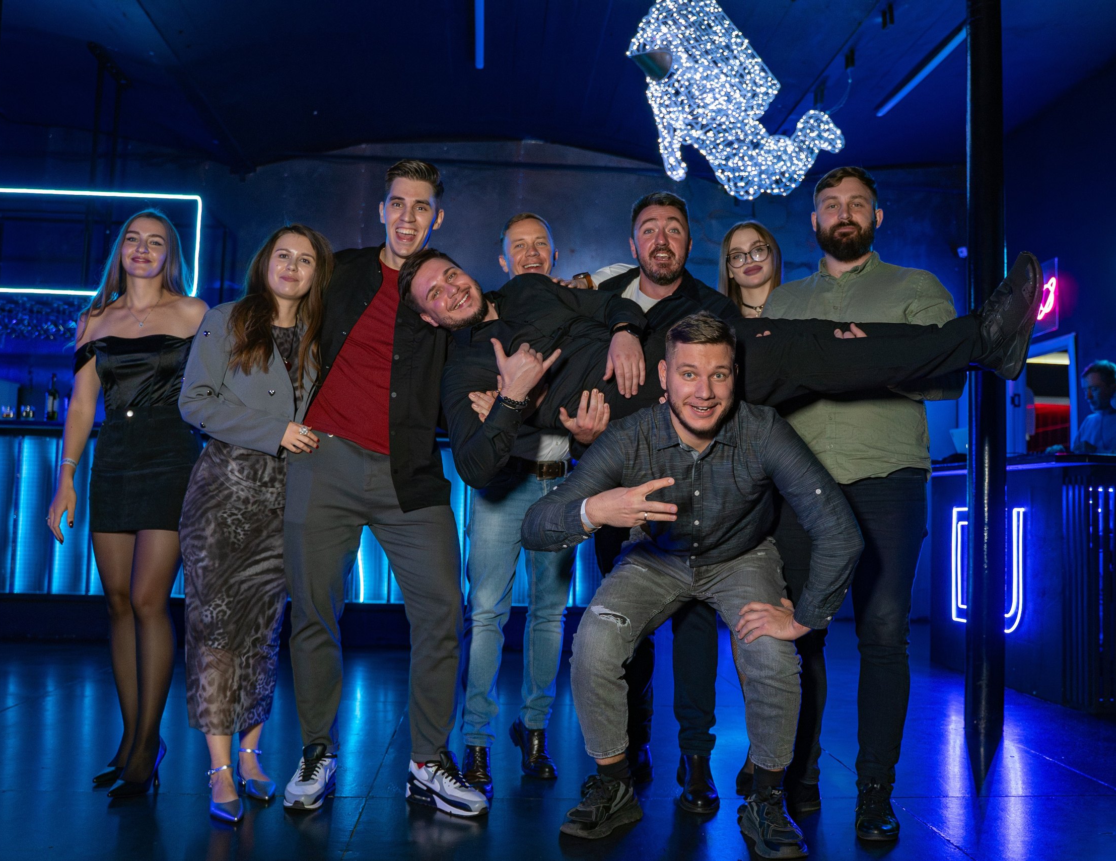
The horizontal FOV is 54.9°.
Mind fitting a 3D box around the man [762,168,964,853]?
[{"bbox_3d":[0.875,0.162,3.127,0.620,1.900,0.460,1,-4,12],"label":"man"}]

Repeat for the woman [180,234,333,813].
[{"bbox_3d":[-0.880,0.227,3.103,0.480,1.670,0.380,3,-5,-23],"label":"woman"}]

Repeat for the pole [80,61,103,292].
[{"bbox_3d":[-2.925,-1.632,6.768,0.032,1.471,0.032,2,-4,-3],"label":"pole"}]

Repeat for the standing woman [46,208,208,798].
[{"bbox_3d":[-1.272,0.191,3.202,0.470,1.735,0.340,1,-4,2],"label":"standing woman"}]

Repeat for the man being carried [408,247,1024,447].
[{"bbox_3d":[0.423,-0.203,2.884,1.720,0.530,0.440,2,-41,2],"label":"man being carried"}]

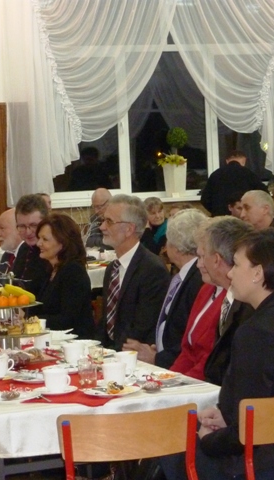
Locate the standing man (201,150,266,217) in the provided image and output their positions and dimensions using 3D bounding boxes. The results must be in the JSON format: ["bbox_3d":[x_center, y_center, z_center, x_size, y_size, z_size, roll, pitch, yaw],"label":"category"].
[{"bbox_3d":[0.812,0.043,10.207,0.580,1.600,0.500,-2,3,5],"label":"standing man"}]

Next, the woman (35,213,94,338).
[{"bbox_3d":[-0.459,0.507,6.063,0.750,1.280,0.460,-4,4,-22],"label":"woman"}]

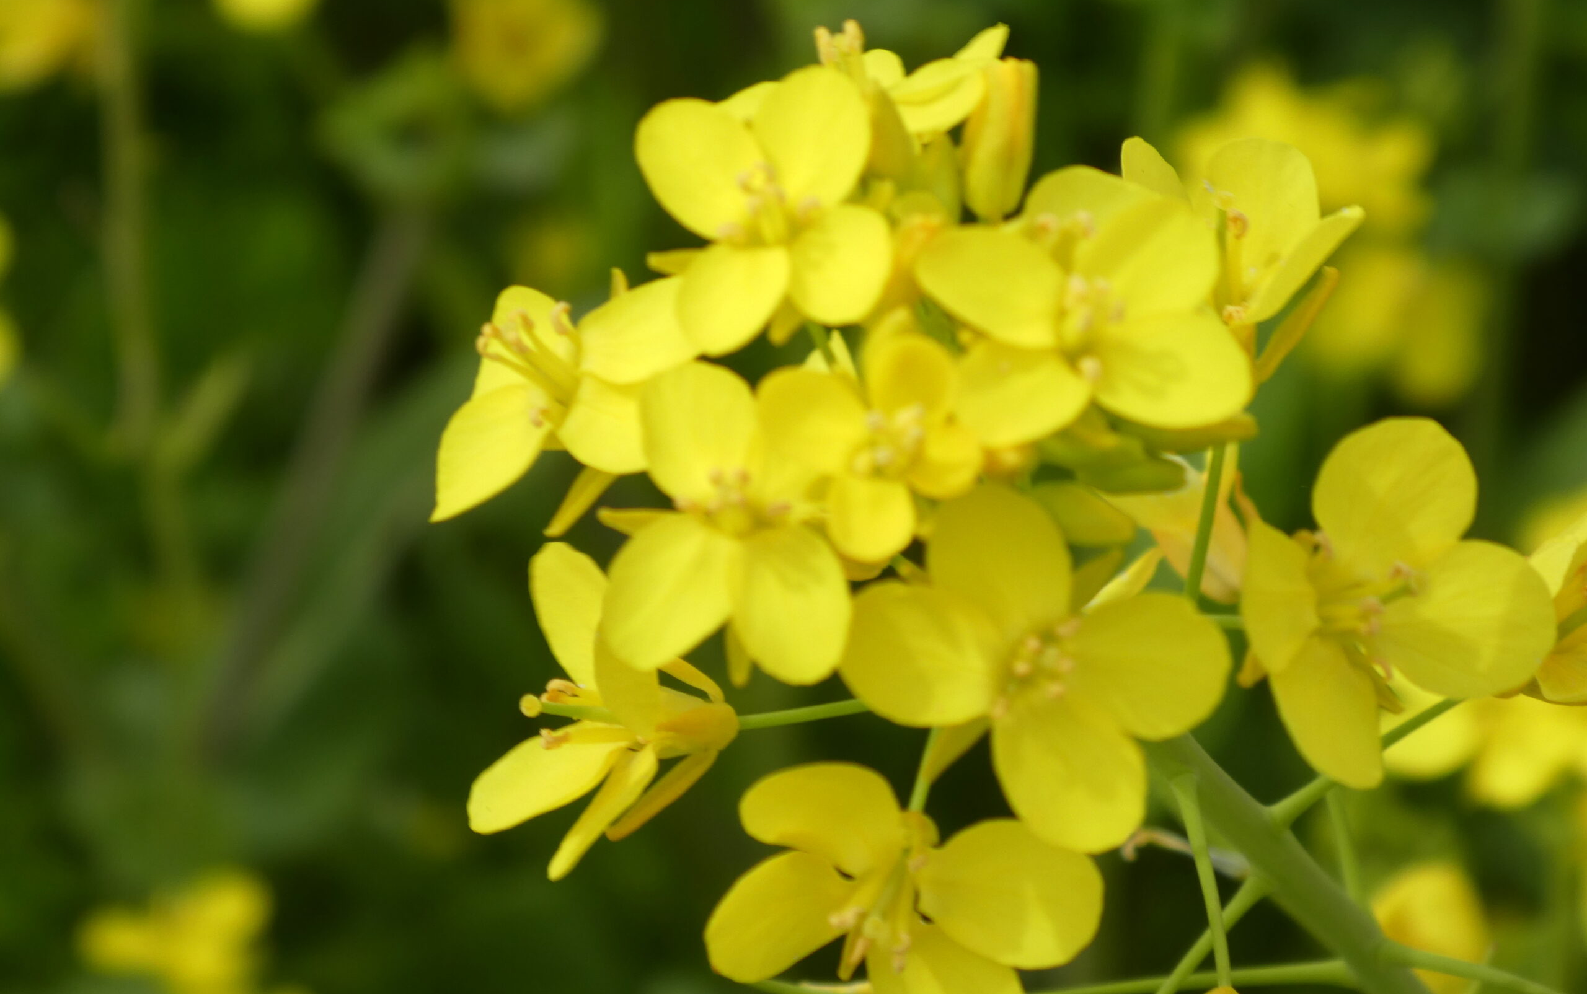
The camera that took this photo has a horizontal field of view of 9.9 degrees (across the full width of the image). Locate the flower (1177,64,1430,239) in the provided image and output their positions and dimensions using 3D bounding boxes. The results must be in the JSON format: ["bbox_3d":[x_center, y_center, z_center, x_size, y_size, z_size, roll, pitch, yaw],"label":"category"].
[{"bbox_3d":[0.048,-0.033,0.860,0.021,0.015,0.012,0,-21,0],"label":"flower"}]

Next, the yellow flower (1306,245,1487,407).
[{"bbox_3d":[0.056,-0.016,0.860,0.015,0.014,0.010,0,-6,0],"label":"yellow flower"}]

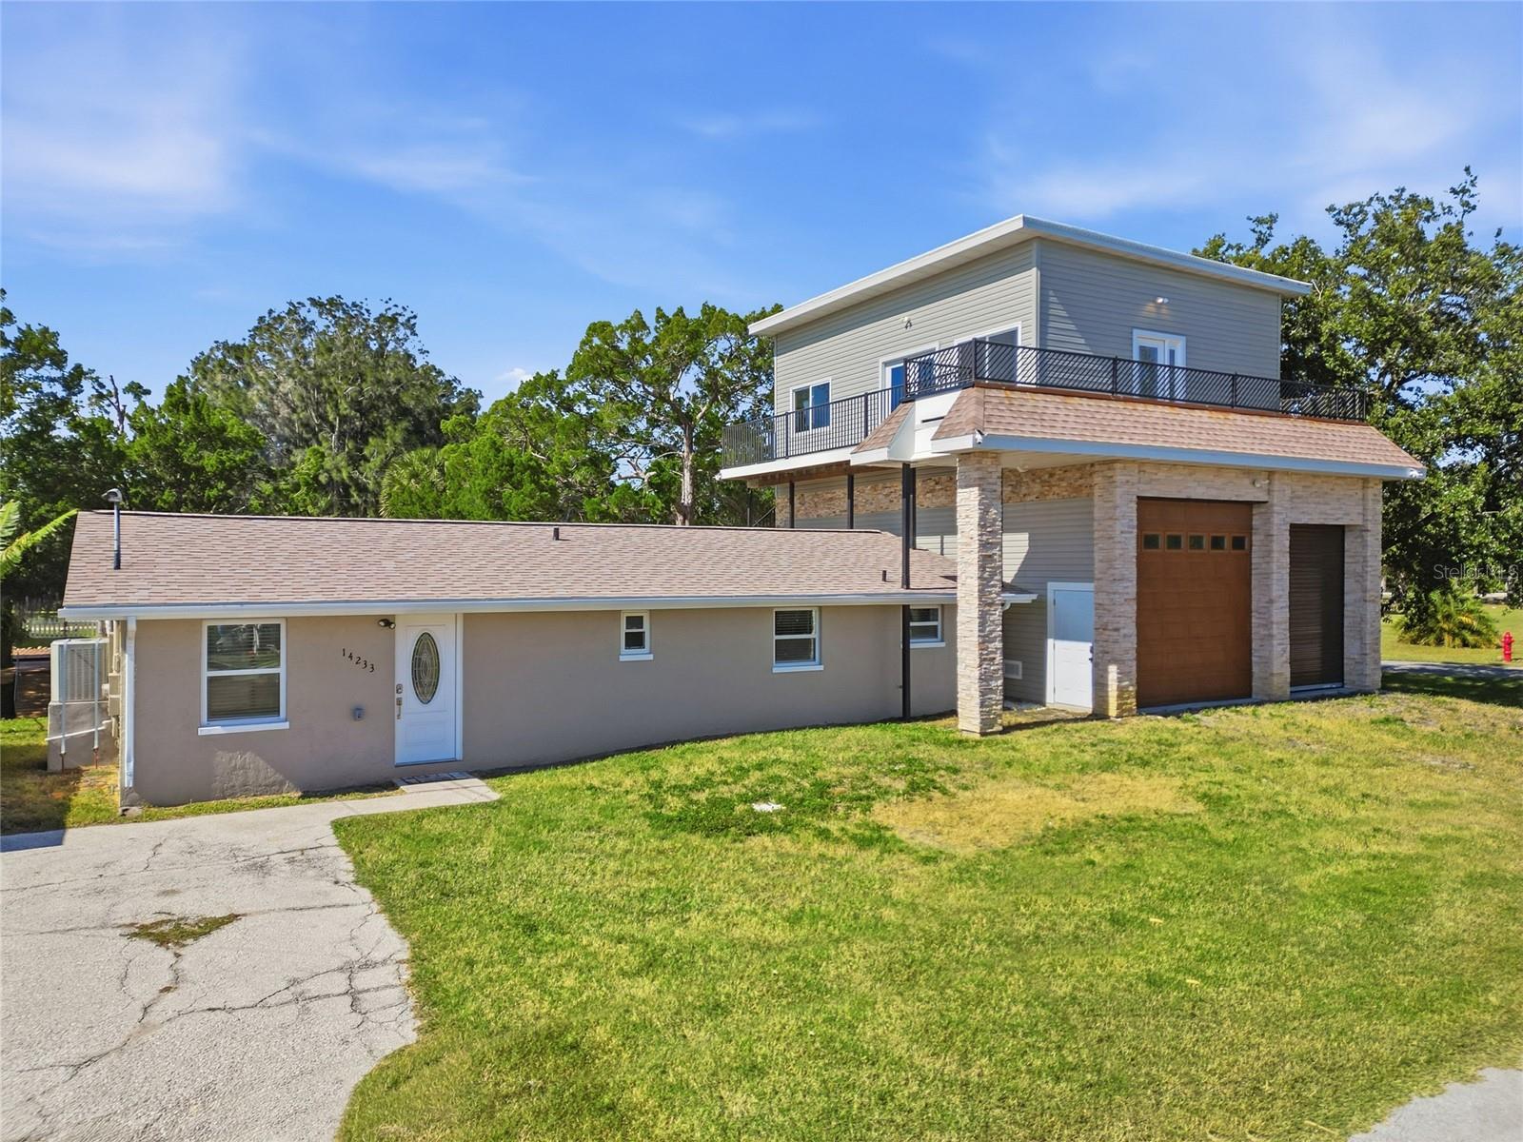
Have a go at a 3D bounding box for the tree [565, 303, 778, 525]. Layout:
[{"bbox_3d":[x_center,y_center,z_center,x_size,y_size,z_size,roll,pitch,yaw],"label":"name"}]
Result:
[{"bbox_3d":[-2.762,-3.538,38.000,8.400,12.280,8.200,0,0,-29],"label":"tree"}]

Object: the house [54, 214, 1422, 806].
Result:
[{"bbox_3d":[0.175,-1.735,20.608,22.600,9.030,12.300,0,0,-29],"label":"house"}]

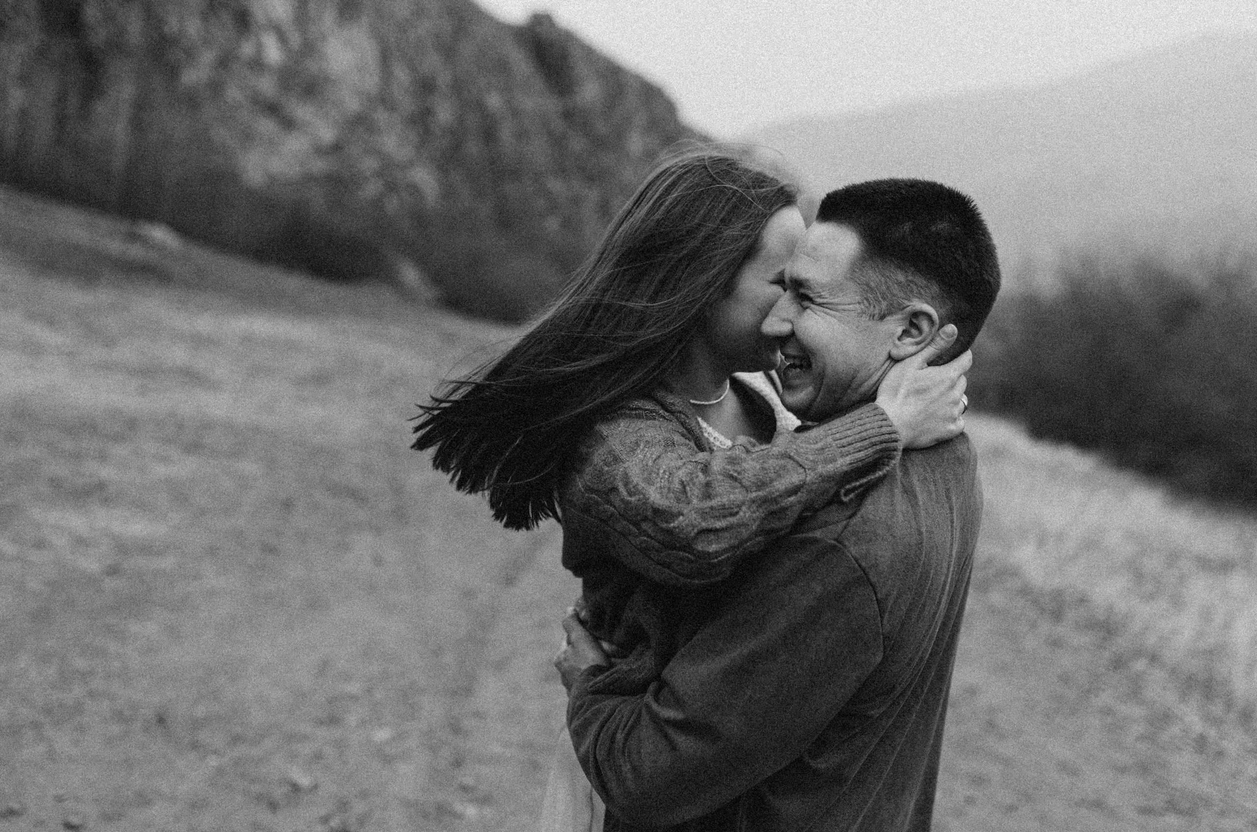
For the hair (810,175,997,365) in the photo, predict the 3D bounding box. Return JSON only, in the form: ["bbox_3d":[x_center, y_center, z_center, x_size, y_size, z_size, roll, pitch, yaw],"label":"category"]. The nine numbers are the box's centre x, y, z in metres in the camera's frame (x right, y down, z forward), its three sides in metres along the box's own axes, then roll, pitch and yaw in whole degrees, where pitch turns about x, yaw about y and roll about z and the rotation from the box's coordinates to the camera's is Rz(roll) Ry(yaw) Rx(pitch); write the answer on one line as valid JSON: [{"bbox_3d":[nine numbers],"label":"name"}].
[{"bbox_3d":[0.278,-0.145,1.210,0.190,0.178,0.168,10,1,7],"label":"hair"}]

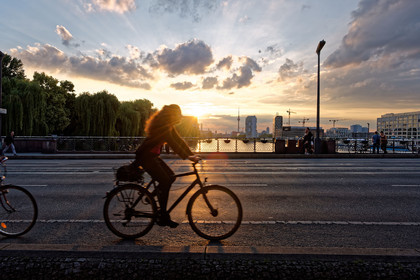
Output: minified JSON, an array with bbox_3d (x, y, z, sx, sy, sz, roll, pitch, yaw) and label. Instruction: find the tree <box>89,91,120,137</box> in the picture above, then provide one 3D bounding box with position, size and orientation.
[{"bbox_3d":[-29.100,-4.900,78.000,9.000,17.500,9.000,0,1,0],"label":"tree"}]

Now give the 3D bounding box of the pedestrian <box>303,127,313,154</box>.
[{"bbox_3d":[6.357,0.078,18.200,0.480,1.780,0.530,0,1,-30],"label":"pedestrian"}]

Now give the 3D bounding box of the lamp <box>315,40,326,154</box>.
[{"bbox_3d":[7.770,-2.870,19.600,0.450,7.800,1.300,0,1,2],"label":"lamp"}]

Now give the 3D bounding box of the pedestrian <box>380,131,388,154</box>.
[{"bbox_3d":[12.650,0.200,20.300,0.420,1.640,0.500,0,1,15],"label":"pedestrian"}]

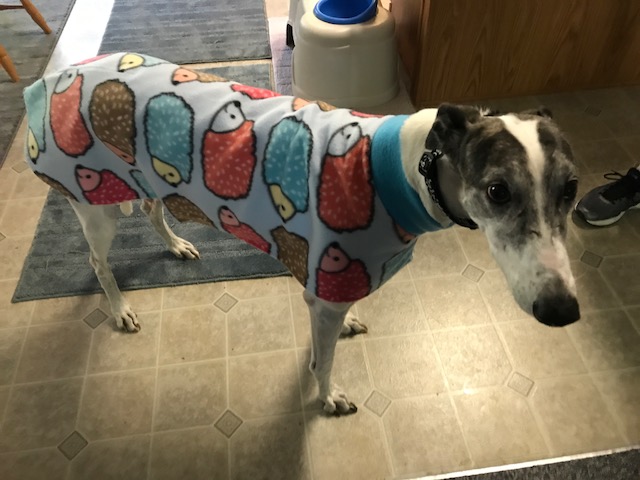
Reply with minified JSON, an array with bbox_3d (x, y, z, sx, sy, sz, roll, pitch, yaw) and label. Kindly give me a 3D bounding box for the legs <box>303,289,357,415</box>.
[{"bbox_3d":[0.018,0.220,0.962,0.110,0.365,0.070,12,48,13],"label":"legs"}]

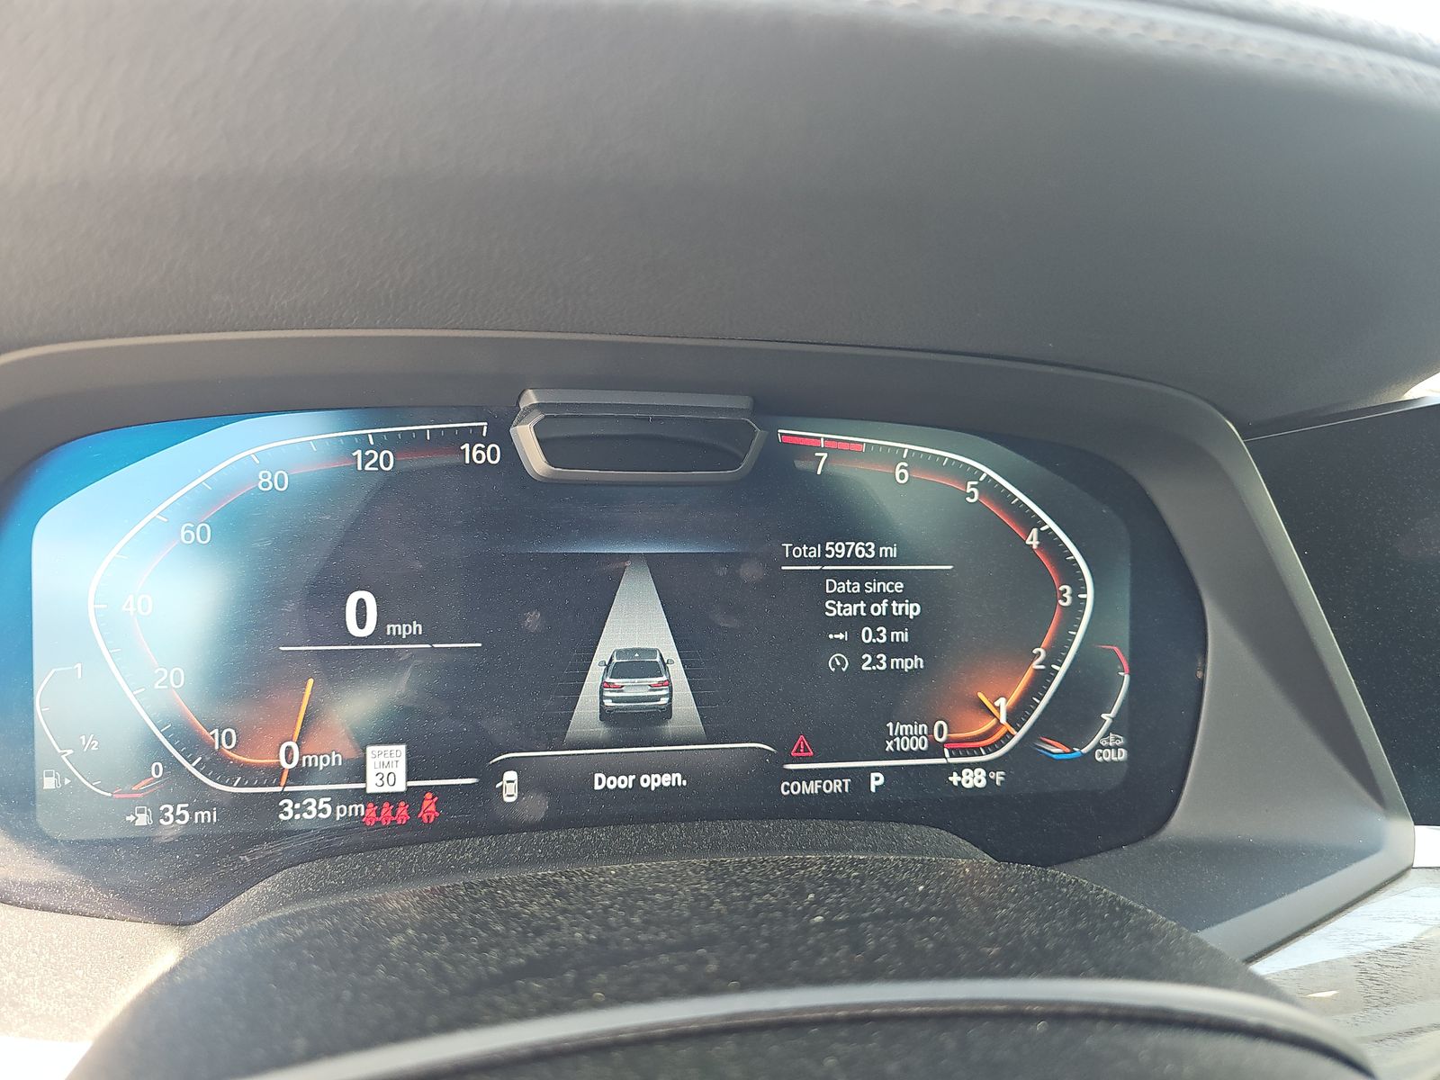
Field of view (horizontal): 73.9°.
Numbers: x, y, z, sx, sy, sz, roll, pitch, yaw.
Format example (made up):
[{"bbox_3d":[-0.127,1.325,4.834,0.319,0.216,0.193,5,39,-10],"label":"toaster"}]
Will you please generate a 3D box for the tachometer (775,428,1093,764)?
[{"bbox_3d":[0.062,0.017,0.275,0.096,0.095,0.010,0,1,-10],"label":"tachometer"}]

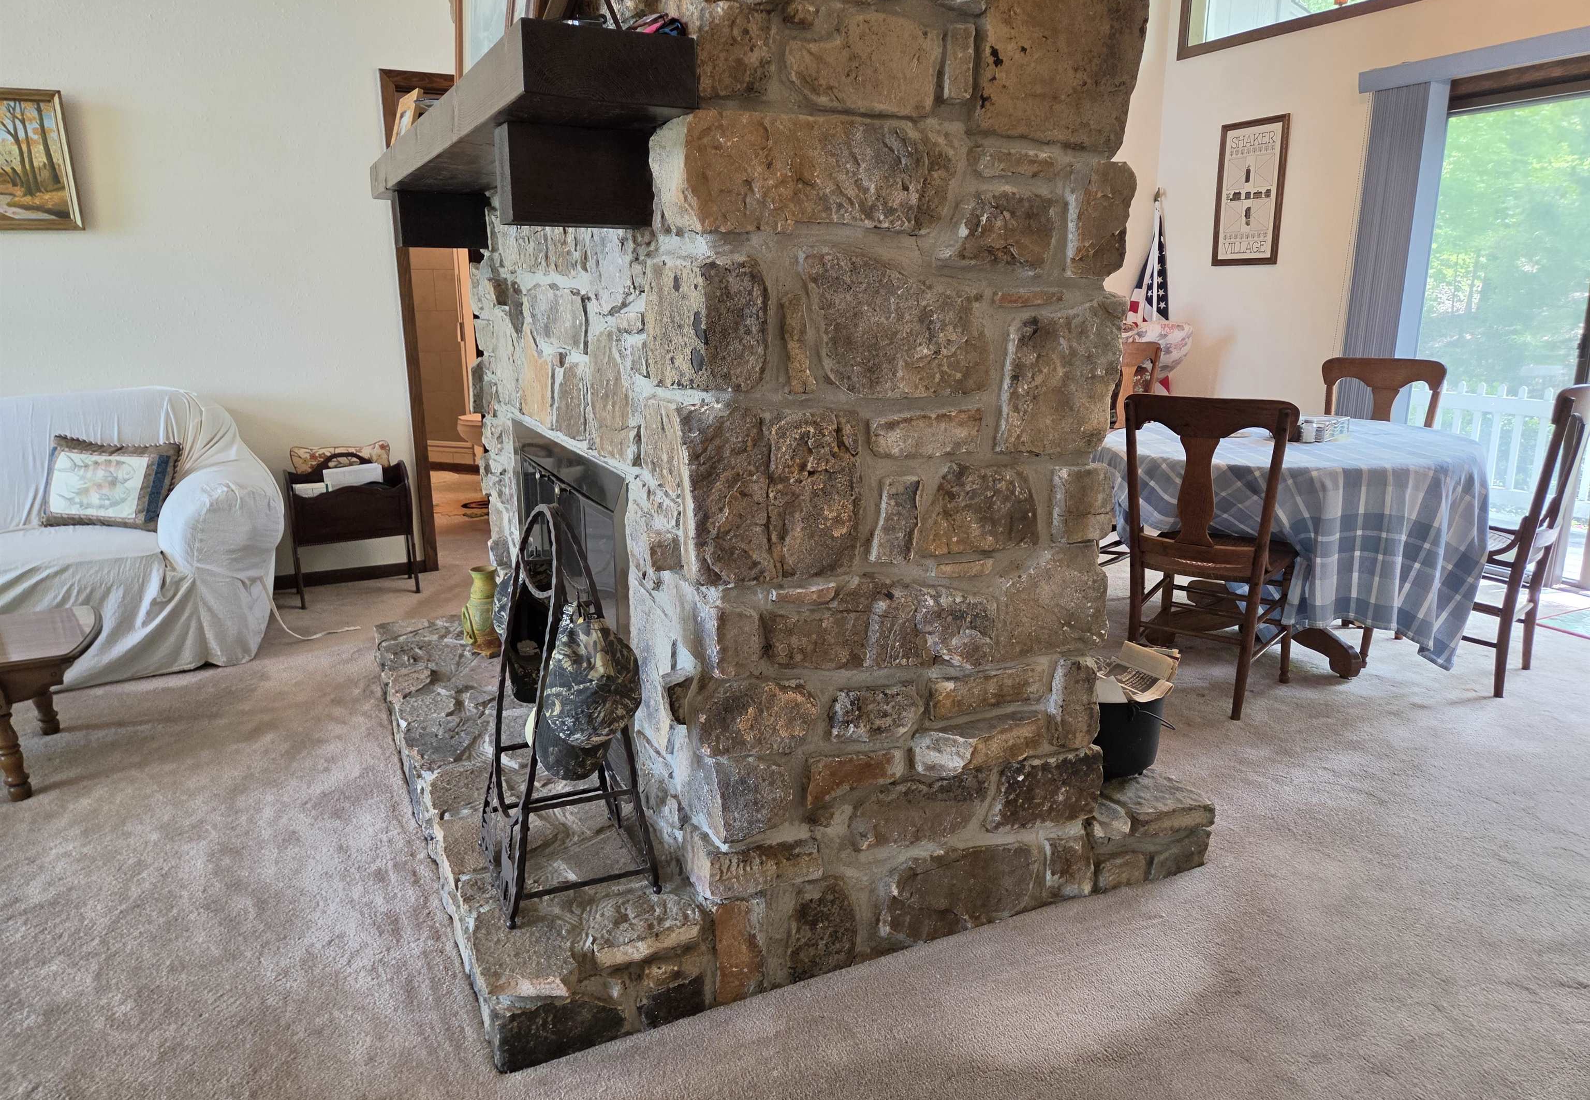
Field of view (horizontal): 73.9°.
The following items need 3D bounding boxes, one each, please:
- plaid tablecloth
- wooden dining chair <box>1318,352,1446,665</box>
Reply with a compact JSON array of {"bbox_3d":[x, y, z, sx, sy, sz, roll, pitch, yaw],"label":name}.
[{"bbox_3d":[1.856,-0.111,3.997,1.250,0.650,1.650,10,17,36],"label":"plaid tablecloth"},{"bbox_3d":[2.407,-0.309,4.513,0.485,0.960,0.520,10,17,35],"label":"wooden dining chair"}]

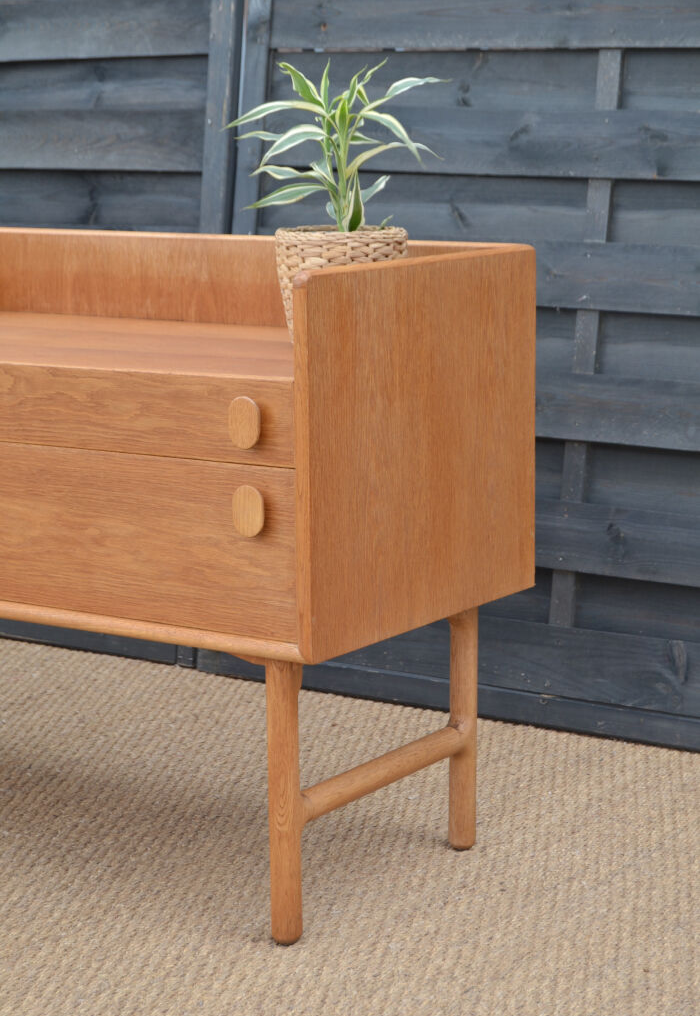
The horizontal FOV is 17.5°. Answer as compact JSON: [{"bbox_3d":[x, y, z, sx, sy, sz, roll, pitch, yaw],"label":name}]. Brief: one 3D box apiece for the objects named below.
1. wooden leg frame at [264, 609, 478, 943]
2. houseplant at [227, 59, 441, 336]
[{"bbox_3d":[0.030,0.273,2.467,0.037,0.305,0.388,6,12,33],"label":"wooden leg frame"},{"bbox_3d":[-0.014,-0.323,2.439,0.232,0.311,0.209,-1,10,0],"label":"houseplant"}]

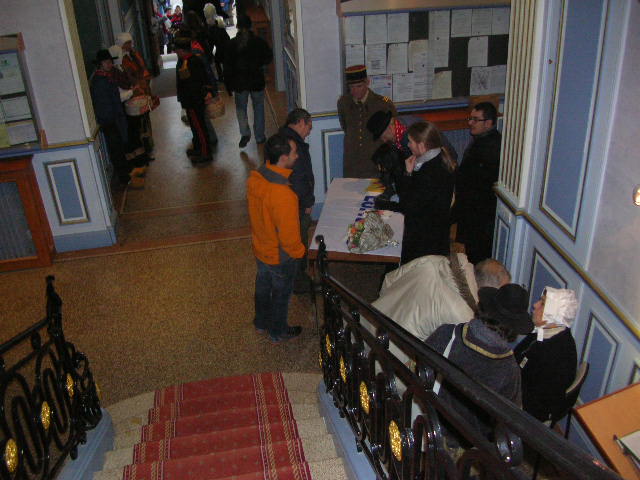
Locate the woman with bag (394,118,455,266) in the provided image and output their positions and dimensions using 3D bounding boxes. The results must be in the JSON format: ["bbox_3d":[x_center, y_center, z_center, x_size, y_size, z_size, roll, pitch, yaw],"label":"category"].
[{"bbox_3d":[0.859,-0.188,5.325,0.520,1.630,0.500,2,29,9],"label":"woman with bag"}]

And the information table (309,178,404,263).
[{"bbox_3d":[0.393,0.080,5.800,0.720,0.750,1.410,2,29,9],"label":"information table"}]

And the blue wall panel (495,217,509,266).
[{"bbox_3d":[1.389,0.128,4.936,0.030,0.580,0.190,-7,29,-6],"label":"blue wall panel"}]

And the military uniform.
[{"bbox_3d":[0.464,-0.981,6.412,0.560,1.020,0.360,5,30,14],"label":"military uniform"}]

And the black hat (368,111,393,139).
[{"bbox_3d":[0.522,-1.003,5.661,0.140,0.280,0.250,29,30,-7],"label":"black hat"}]

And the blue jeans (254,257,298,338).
[{"bbox_3d":[-0.372,0.379,5.168,0.330,0.860,0.370,-15,31,-20],"label":"blue jeans"}]

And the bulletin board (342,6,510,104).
[{"bbox_3d":[1.088,-1.822,6.436,1.750,0.920,0.050,-7,29,-6],"label":"bulletin board"}]

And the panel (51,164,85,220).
[{"bbox_3d":[-2.543,-0.483,6.518,0.240,0.590,0.030,-7,29,-6],"label":"panel"}]

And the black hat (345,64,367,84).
[{"bbox_3d":[0.330,-1.558,6.073,0.200,0.130,0.240,8,41,20],"label":"black hat"}]

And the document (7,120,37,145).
[{"bbox_3d":[-2.842,-1.005,6.179,0.255,0.175,0.010,-7,29,-6],"label":"document"}]

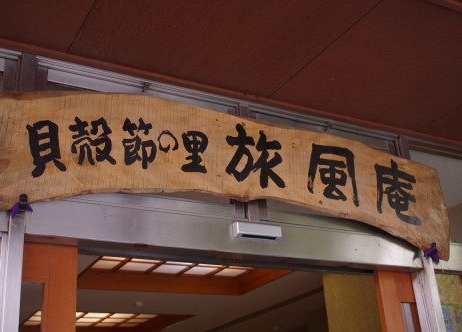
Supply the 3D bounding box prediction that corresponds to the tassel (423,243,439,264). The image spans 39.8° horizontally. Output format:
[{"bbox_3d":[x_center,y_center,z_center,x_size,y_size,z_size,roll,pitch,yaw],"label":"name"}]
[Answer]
[{"bbox_3d":[0.982,0.426,3.126,0.070,0.088,0.035,9,-26,-29],"label":"tassel"}]

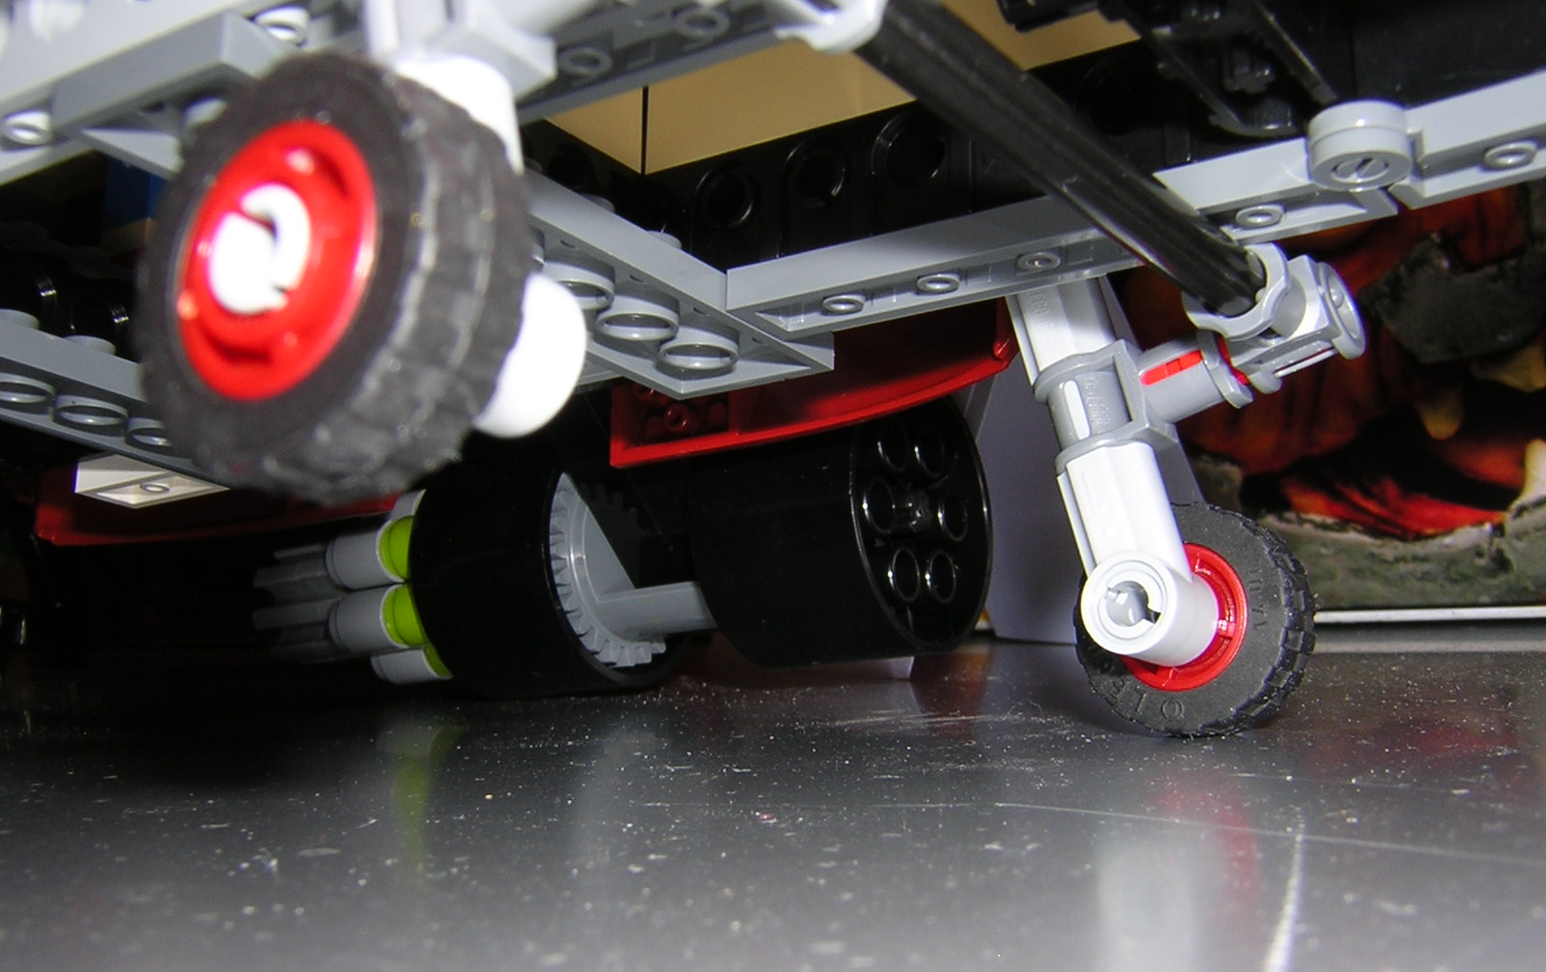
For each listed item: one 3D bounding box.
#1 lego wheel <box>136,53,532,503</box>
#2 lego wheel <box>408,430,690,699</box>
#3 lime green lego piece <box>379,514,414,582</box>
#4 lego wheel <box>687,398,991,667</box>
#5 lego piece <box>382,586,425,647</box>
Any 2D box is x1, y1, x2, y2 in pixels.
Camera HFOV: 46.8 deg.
[{"bbox_3d":[-0.018,-0.008,0.072,0.018,0.018,0.006,-5,-14,34],"label":"lego wheel"},{"bbox_3d":[-0.025,0.010,0.214,0.020,0.030,0.030,-10,-7,32],"label":"lego wheel"},{"bbox_3d":[-0.042,0.007,0.216,0.010,0.008,0.008,-10,-7,32],"label":"lime green lego piece"},{"bbox_3d":[0.008,0.004,0.195,0.020,0.030,0.030,-10,-6,33],"label":"lego wheel"},{"bbox_3d":[-0.041,0.015,0.215,0.010,0.008,0.008,-10,-7,32],"label":"lego piece"}]

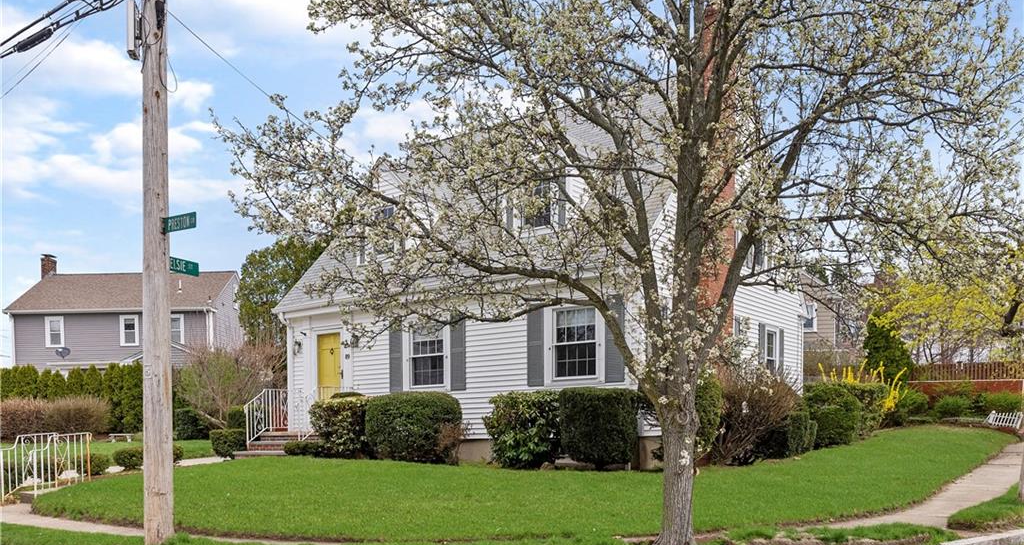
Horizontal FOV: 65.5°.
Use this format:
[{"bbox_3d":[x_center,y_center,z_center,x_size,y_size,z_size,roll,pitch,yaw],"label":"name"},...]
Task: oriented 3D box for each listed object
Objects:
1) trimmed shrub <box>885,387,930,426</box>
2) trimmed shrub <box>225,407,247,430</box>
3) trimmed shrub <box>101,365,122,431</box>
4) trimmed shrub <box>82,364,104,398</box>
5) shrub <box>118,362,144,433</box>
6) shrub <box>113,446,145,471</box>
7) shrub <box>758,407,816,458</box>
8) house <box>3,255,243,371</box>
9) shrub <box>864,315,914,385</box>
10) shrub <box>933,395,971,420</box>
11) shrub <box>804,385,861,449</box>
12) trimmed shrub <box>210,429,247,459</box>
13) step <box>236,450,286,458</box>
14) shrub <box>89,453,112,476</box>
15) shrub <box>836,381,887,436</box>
[{"bbox_3d":[11.123,3.797,22.400,1.300,1.100,1.200,-6,-9,37],"label":"trimmed shrub"},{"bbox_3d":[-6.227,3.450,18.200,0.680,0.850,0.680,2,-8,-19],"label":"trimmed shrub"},{"bbox_3d":[-17.599,5.493,35.000,1.000,2.900,1.000,-1,-6,0],"label":"trimmed shrub"},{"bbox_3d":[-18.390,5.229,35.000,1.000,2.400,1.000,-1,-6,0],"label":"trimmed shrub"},{"bbox_3d":[-14.692,4.846,31.000,1.100,2.850,1.100,3,-8,-25],"label":"shrub"},{"bbox_3d":[-7.434,3.600,15.500,0.680,0.490,0.660,-5,-7,34],"label":"shrub"},{"bbox_3d":[5.790,3.396,16.800,1.200,1.100,1.150,-6,-9,37],"label":"shrub"},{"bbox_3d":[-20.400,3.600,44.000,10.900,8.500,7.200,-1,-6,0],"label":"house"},{"bbox_3d":[12.257,2.873,26.000,1.750,3.100,1.700,-4,-8,25],"label":"shrub"},{"bbox_3d":[12.691,3.913,23.000,1.150,0.750,1.050,-6,-9,37],"label":"shrub"},{"bbox_3d":[7.669,3.411,19.000,1.400,1.500,1.350,-6,-9,37],"label":"shrub"},{"bbox_3d":[-6.193,3.757,17.400,0.740,0.650,0.680,-5,-7,34],"label":"trimmed shrub"},{"bbox_3d":[-5.397,3.931,17.300,1.650,0.200,0.420,-5,-7,34],"label":"step"},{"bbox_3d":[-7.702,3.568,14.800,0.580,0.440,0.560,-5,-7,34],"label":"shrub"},{"bbox_3d":[9.179,3.551,20.800,1.350,1.400,1.300,-6,-9,37],"label":"shrub"}]

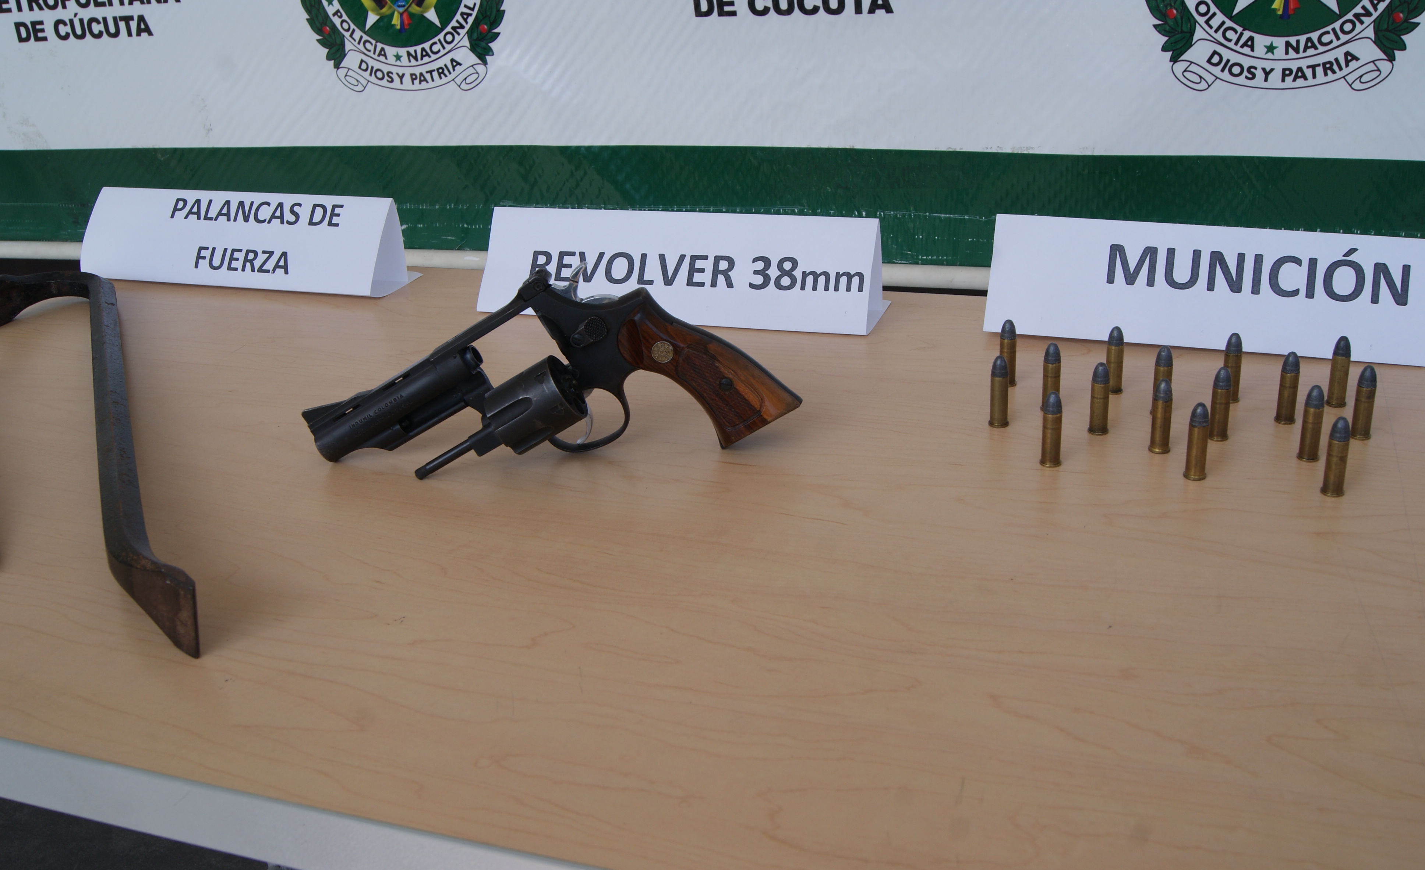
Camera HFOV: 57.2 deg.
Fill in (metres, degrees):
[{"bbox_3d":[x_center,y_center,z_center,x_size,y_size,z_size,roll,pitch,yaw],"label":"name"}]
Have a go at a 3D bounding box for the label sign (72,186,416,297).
[{"bbox_3d":[-0.374,-0.155,1.029,0.283,0.064,0.060,5,27,19],"label":"label sign"}]

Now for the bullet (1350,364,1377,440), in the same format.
[{"bbox_3d":[0.327,-0.017,0.657,0.011,0.039,0.011,-3,25,2],"label":"bullet"}]

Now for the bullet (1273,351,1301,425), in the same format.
[{"bbox_3d":[0.299,-0.025,0.679,0.011,0.039,0.011,-3,25,2],"label":"bullet"}]

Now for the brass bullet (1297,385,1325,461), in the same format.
[{"bbox_3d":[0.293,-0.006,0.639,0.011,0.039,0.011,-3,25,2],"label":"brass bullet"}]

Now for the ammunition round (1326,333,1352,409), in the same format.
[{"bbox_3d":[0.333,-0.034,0.693,0.011,0.039,0.011,-3,25,2],"label":"ammunition round"}]

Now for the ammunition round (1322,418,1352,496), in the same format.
[{"bbox_3d":[0.291,0.009,0.608,0.011,0.039,0.011,5,26,19],"label":"ammunition round"}]

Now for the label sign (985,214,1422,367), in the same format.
[{"bbox_3d":[0.313,-0.096,0.804,0.283,0.068,0.070,7,27,23],"label":"label sign"}]

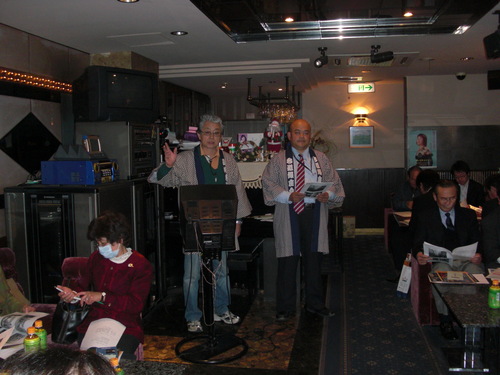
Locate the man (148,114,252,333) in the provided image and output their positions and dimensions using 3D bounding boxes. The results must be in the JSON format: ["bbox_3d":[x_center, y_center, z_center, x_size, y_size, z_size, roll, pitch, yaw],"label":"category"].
[{"bbox_3d":[-0.386,0.281,4.103,0.800,1.680,0.470,-1,5,-5],"label":"man"}]

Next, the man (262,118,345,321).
[{"bbox_3d":[0.448,0.259,4.345,0.660,1.660,0.440,0,5,5],"label":"man"}]

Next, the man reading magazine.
[{"bbox_3d":[1.590,0.514,4.214,0.560,1.130,0.800,0,5,10],"label":"man reading magazine"}]

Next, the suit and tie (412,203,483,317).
[{"bbox_3d":[1.599,0.552,4.233,0.560,0.810,0.640,0,5,10],"label":"suit and tie"}]

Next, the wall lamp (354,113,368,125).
[{"bbox_3d":[1.713,-1.067,7.987,0.220,0.200,0.130,0,5,10],"label":"wall lamp"}]

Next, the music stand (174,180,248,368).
[{"bbox_3d":[-0.264,0.572,3.656,0.510,1.170,0.500,-1,5,3],"label":"music stand"}]

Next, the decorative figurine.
[{"bbox_3d":[0.244,-0.537,5.400,0.190,0.355,0.160,-1,5,3],"label":"decorative figurine"}]

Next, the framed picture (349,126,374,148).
[{"bbox_3d":[1.733,-0.775,8.059,0.390,0.345,0.030,0,5,10],"label":"framed picture"}]

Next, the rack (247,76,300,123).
[{"bbox_3d":[0.384,-1.164,7.212,0.520,0.480,1.950,0,5,10],"label":"rack"}]

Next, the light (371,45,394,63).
[{"bbox_3d":[1.305,-1.316,5.120,0.230,0.175,0.115,2,5,31],"label":"light"}]

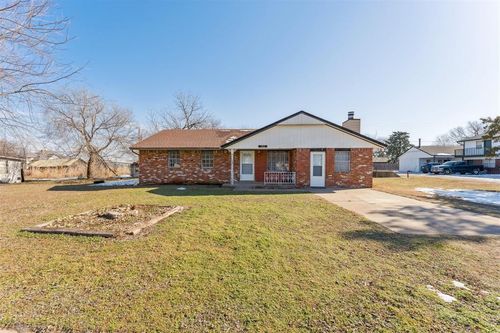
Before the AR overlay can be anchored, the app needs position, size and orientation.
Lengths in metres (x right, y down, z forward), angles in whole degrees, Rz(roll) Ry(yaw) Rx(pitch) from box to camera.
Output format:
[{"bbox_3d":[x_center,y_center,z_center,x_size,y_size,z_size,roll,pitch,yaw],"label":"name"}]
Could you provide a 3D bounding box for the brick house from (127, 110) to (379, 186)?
[{"bbox_3d":[0.000,-1.200,17.900,16.100,5.000,11.300,0,0,0],"label":"brick house"}]

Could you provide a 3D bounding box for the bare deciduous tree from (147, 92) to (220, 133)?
[{"bbox_3d":[-9.600,-4.800,30.500,9.800,12.000,9.200,0,0,0],"label":"bare deciduous tree"}]

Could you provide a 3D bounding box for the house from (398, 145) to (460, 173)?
[{"bbox_3d":[30.300,-1.050,34.400,6.600,4.400,7.300,0,0,0],"label":"house"}]

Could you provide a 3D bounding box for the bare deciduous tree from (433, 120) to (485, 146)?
[{"bbox_3d":[47.000,-4.600,47.000,8.800,11.400,8.200,0,0,0],"label":"bare deciduous tree"}]

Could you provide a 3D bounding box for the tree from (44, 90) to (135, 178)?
[{"bbox_3d":[-18.300,-3.700,24.000,8.800,10.100,8.500,0,0,0],"label":"tree"}]

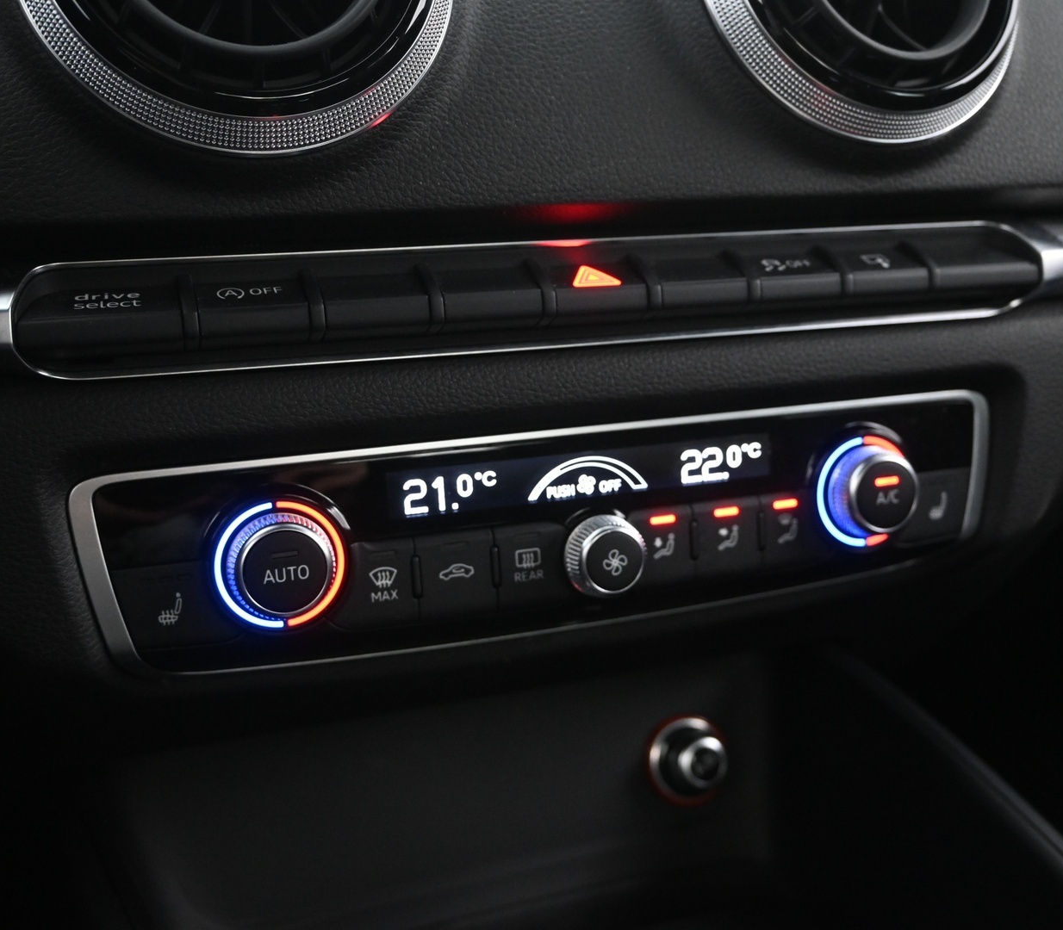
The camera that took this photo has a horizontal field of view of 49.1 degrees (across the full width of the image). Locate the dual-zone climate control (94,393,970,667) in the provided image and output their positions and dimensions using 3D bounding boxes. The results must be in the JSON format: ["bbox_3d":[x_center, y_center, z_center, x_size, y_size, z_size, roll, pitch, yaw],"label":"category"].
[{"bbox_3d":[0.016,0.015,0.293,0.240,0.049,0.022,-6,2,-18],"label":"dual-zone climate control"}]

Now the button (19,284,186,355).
[{"bbox_3d":[-0.089,-0.030,0.241,0.032,0.013,0.009,-6,1,-18],"label":"button"}]

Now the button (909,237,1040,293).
[{"bbox_3d":[0.118,-0.052,0.308,0.031,0.013,0.009,-6,1,-18],"label":"button"}]

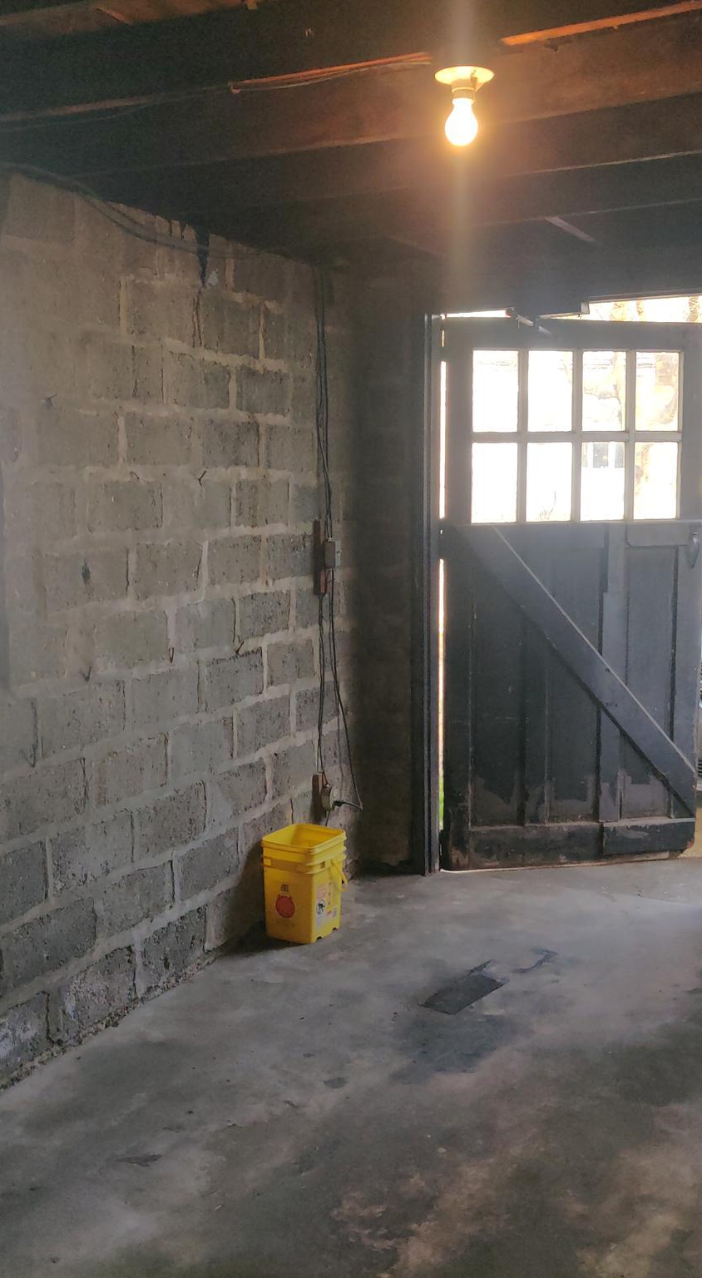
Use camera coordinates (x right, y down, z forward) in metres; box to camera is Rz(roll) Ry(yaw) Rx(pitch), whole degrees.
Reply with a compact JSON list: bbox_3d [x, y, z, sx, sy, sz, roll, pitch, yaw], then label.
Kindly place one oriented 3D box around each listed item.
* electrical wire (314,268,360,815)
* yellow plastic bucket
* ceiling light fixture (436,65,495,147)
[{"bbox_3d":[-0.061,-0.338,4.872,0.120,2.200,0.160,3,8,27],"label":"electrical wire"},{"bbox_3d":[-0.168,0.895,4.483,0.225,0.355,0.250,3,8,31],"label":"yellow plastic bucket"},{"bbox_3d":[0.224,-1.047,2.428,0.115,0.142,0.115,-1,7,0],"label":"ceiling light fixture"}]

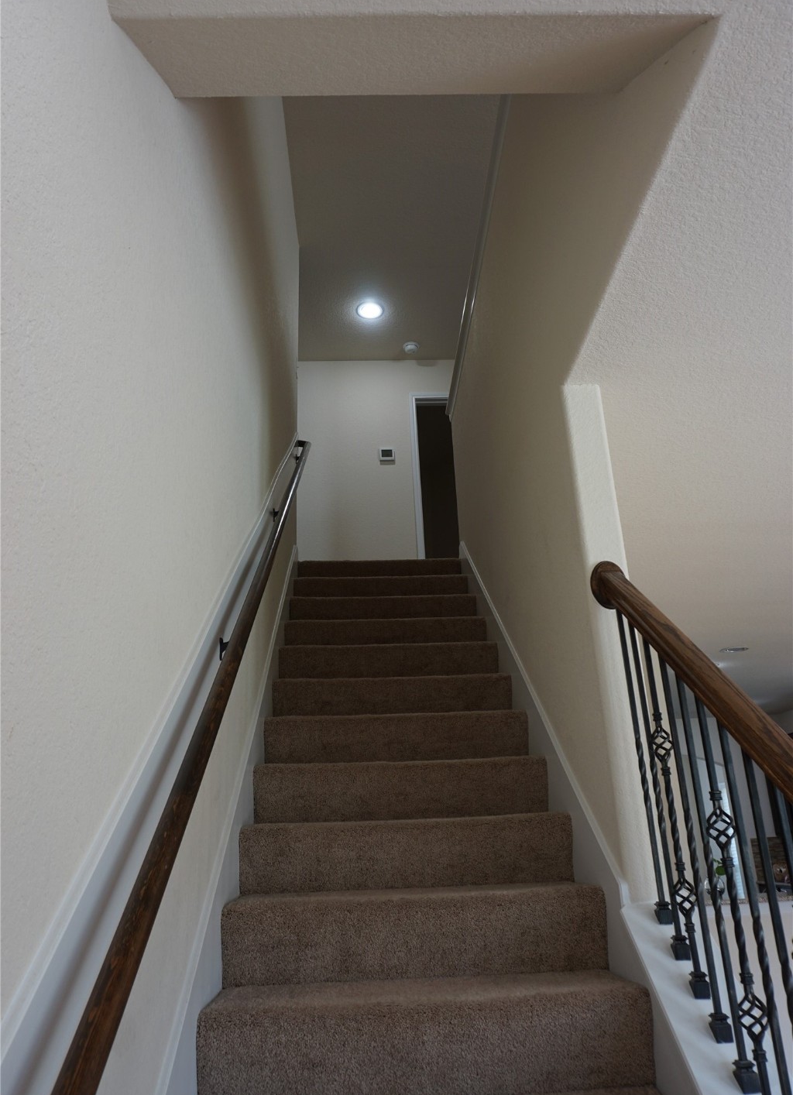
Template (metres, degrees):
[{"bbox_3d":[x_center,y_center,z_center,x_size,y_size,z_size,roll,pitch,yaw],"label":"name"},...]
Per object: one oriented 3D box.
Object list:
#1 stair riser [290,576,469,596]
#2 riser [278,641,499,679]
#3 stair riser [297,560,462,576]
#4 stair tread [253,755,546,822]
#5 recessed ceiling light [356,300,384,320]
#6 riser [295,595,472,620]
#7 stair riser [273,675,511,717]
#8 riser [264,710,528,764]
[{"bbox_3d":[-0.079,0.268,4.507,0.985,0.180,0.070,-1,-20,-3],"label":"stair riser"},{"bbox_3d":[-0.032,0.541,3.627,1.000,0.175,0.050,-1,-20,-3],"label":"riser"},{"bbox_3d":[-0.095,0.176,4.815,0.985,0.180,0.070,-1,-20,-3],"label":"stair riser"},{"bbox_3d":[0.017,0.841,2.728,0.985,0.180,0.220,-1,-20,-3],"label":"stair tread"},{"bbox_3d":[-0.211,-1.915,6.414,0.215,0.040,0.215,-1,-20,-3],"label":"recessed ceiling light"},{"bbox_3d":[-0.062,0.359,4.199,0.985,0.180,0.070,-1,-20,-3],"label":"riser"},{"bbox_3d":[-0.013,0.633,3.274,0.985,0.180,0.070,-1,-20,-3],"label":"stair riser"},{"bbox_3d":[0.003,0.724,2.966,0.985,0.180,0.070,-1,-20,-3],"label":"riser"}]

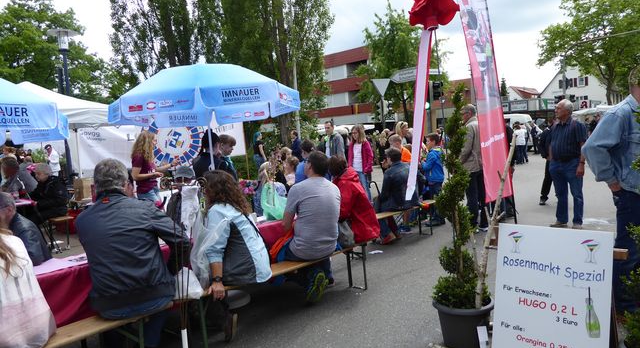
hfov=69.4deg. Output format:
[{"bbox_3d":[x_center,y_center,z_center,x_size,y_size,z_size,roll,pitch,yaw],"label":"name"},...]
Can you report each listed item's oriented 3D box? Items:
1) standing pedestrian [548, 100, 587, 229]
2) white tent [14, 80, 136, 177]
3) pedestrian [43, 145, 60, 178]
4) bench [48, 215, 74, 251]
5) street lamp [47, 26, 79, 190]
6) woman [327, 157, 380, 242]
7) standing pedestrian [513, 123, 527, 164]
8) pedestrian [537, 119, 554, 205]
[{"bbox_3d":[3.459,-0.133,6.534,0.360,1.760,0.550,-6,5,-34],"label":"standing pedestrian"},{"bbox_3d":[-6.291,-0.542,10.181,3.000,3.150,3.000,-5,5,-17],"label":"white tent"},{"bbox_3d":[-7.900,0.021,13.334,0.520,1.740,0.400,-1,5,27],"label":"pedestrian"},{"bbox_3d":[-4.989,1.113,7.130,0.250,0.480,2.200,-2,5,44],"label":"bench"},{"bbox_3d":[-7.018,-1.596,13.085,0.950,4.900,0.950,-3,4,0],"label":"street lamp"},{"bbox_3d":[0.170,0.499,4.730,0.740,1.360,0.540,-2,5,41],"label":"woman"},{"bbox_3d":[7.802,-1.201,18.038,0.480,1.650,0.340,-2,5,20],"label":"standing pedestrian"},{"bbox_3d":[4.458,-0.260,8.900,0.500,1.700,0.360,-4,4,21],"label":"pedestrian"}]

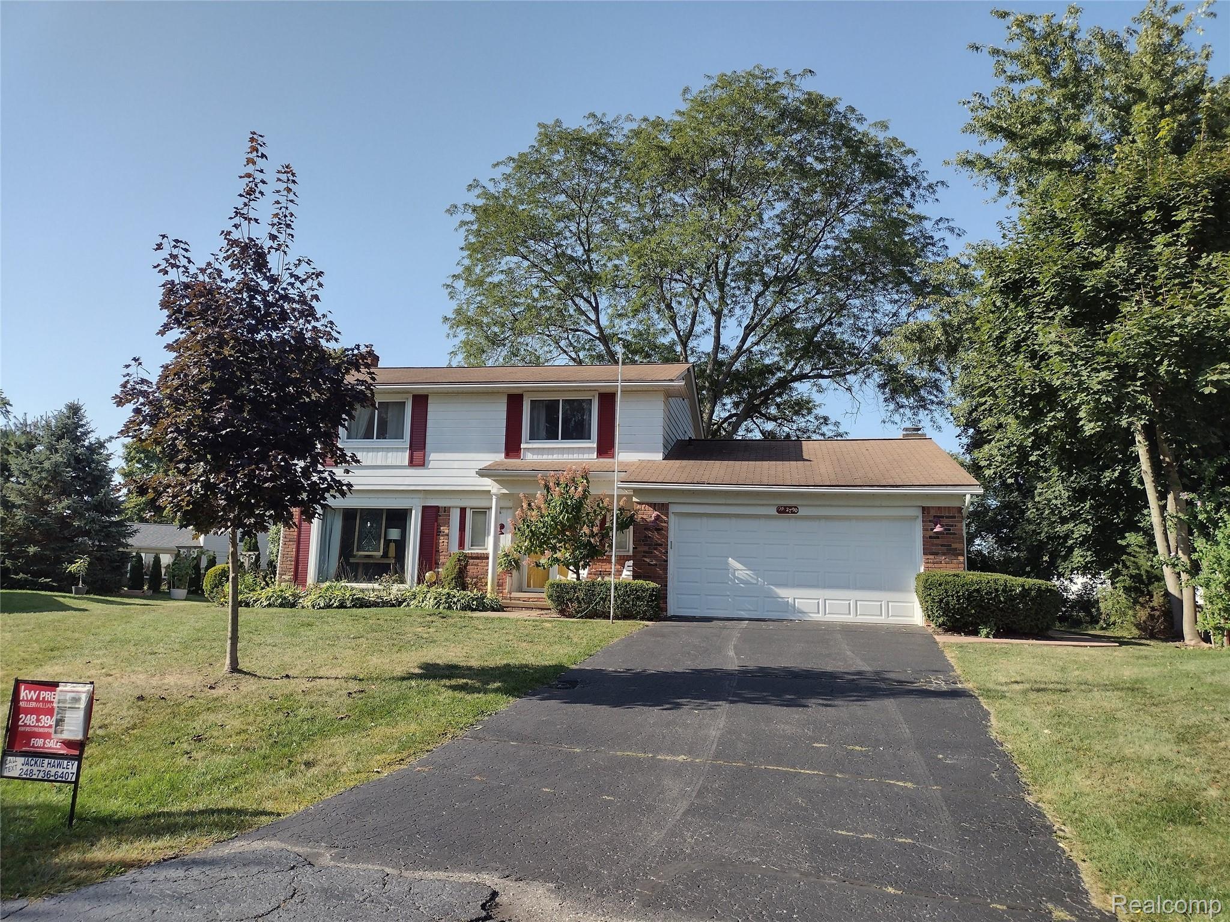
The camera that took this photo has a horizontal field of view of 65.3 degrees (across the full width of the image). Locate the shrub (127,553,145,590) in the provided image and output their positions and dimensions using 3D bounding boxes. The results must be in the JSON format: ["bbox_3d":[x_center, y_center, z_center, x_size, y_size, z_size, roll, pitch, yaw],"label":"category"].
[{"bbox_3d":[-19.742,4.599,39.500,0.692,1.563,0.692,0,-9,11],"label":"shrub"}]

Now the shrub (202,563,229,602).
[{"bbox_3d":[-9.394,2.950,23.100,0.958,0.972,0.958,0,-9,11],"label":"shrub"}]

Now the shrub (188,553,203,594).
[{"bbox_3d":[-17.269,4.629,39.500,0.611,1.701,0.611,0,-9,11],"label":"shrub"}]

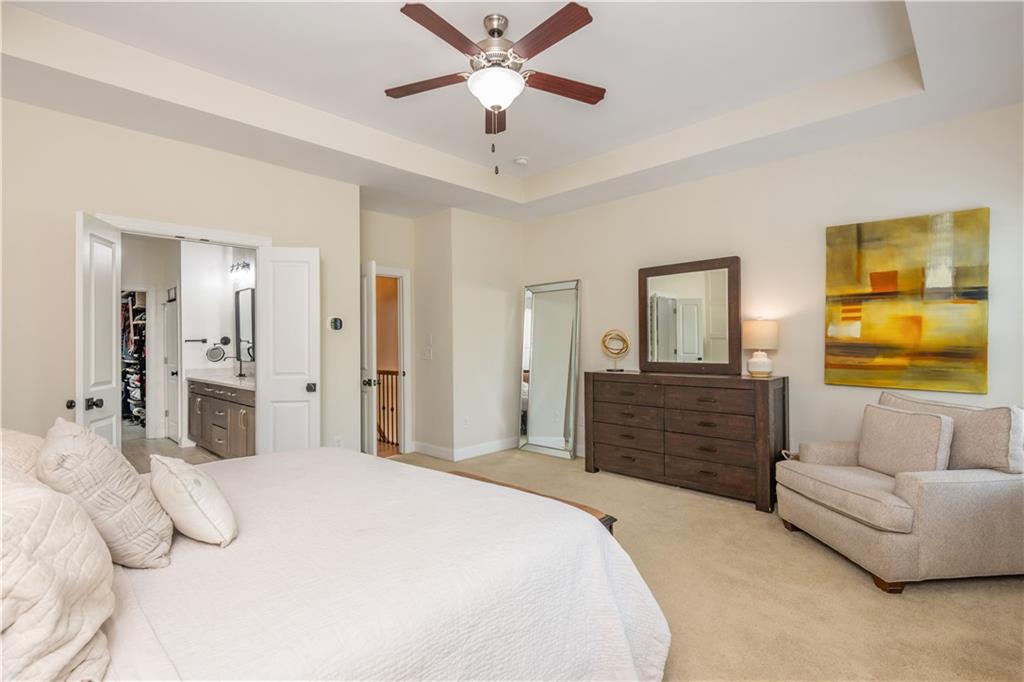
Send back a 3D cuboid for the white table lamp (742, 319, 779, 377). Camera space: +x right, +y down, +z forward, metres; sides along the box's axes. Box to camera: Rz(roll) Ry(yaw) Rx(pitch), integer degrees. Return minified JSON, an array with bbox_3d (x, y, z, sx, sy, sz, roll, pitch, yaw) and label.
[{"bbox_3d":[1.968,0.054,3.831,0.245,0.470,0.245,-1,0,44],"label":"white table lamp"}]

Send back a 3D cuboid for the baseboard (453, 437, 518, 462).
[{"bbox_3d":[-0.242,1.215,5.542,0.020,0.150,1.080,-1,0,44],"label":"baseboard"}]

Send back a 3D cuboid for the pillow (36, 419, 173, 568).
[{"bbox_3d":[-1.221,0.433,1.442,0.480,0.470,0.180,-1,28,42],"label":"pillow"}]

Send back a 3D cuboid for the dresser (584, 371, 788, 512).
[{"bbox_3d":[1.482,0.783,4.311,1.645,0.977,0.497,-1,0,44],"label":"dresser"}]

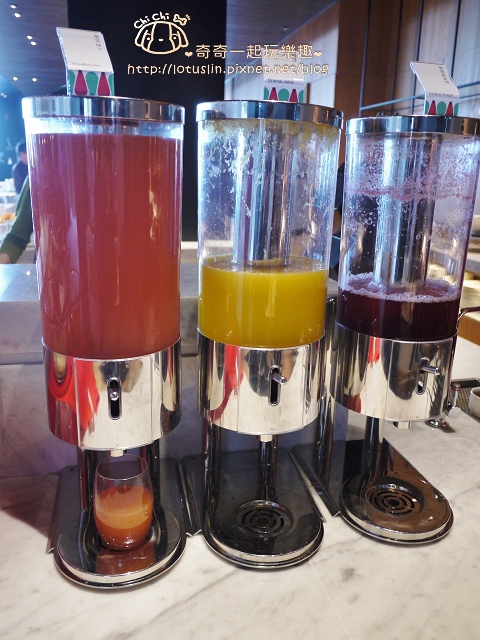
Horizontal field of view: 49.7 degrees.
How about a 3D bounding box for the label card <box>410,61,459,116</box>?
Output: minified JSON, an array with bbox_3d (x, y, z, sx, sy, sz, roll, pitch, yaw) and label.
[{"bbox_3d":[0.273,-0.320,0.728,0.053,0.081,0.047,-2,18,-13],"label":"label card"}]

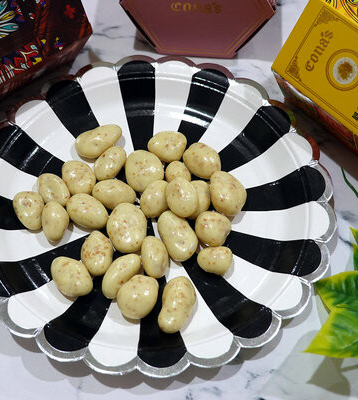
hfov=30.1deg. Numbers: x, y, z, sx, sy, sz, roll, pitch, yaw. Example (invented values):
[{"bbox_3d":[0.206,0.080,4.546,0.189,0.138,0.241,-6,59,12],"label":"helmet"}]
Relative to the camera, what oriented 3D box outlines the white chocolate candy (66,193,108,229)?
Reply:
[{"bbox_3d":[-0.053,0.007,0.389,0.027,0.018,0.019,31,62,17],"label":"white chocolate candy"}]

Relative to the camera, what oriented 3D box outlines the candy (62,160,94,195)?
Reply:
[{"bbox_3d":[-0.060,-0.014,0.402,0.019,0.018,0.024,-26,62,-16],"label":"candy"}]

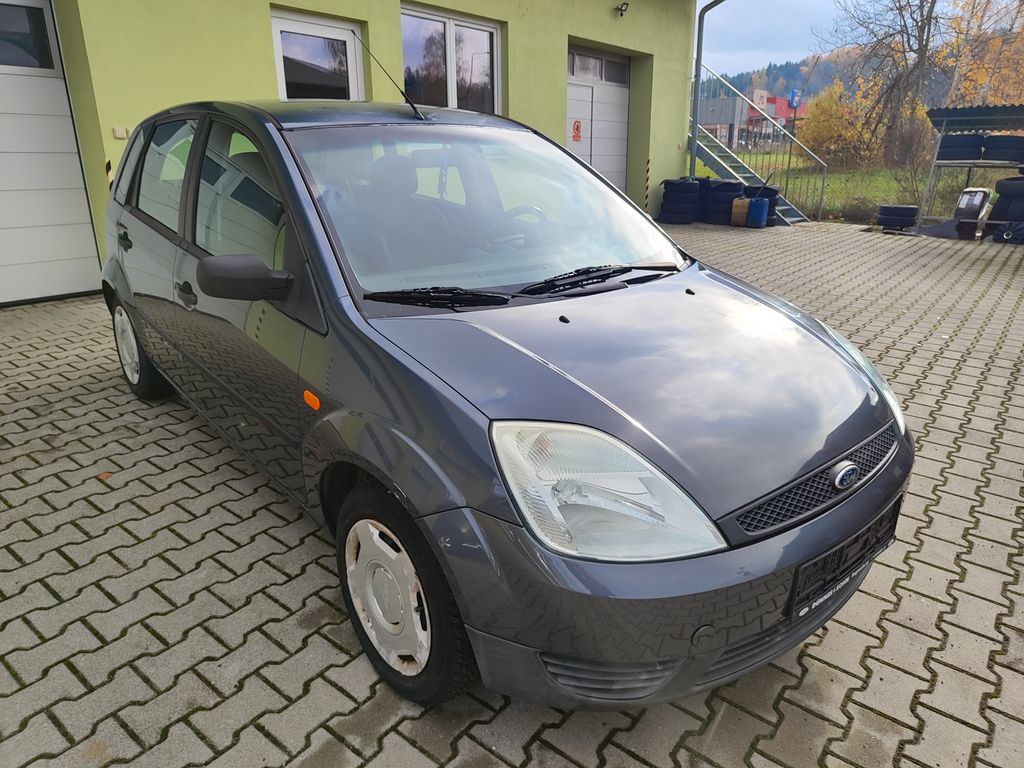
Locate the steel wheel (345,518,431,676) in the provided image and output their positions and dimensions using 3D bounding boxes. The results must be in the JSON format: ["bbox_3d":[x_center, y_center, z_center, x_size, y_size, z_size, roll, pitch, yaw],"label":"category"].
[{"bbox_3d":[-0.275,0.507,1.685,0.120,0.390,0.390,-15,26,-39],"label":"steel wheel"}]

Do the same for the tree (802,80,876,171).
[{"bbox_3d":[13.237,-10.448,27.500,3.200,3.500,3.000,8,20,23],"label":"tree"}]

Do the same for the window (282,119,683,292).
[{"bbox_3d":[-0.072,-0.611,2.289,1.340,0.090,0.900,-15,57,-39],"label":"window"}]

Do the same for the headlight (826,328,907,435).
[{"bbox_3d":[1.067,-0.026,2.071,0.360,0.240,0.410,-15,26,-39],"label":"headlight"}]

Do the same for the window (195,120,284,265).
[{"bbox_3d":[-0.838,-0.598,2.142,0.050,0.420,0.800,2,15,-44],"label":"window"}]

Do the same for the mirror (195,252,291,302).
[{"bbox_3d":[-0.703,-0.284,1.787,0.210,0.140,0.150,-15,26,-39],"label":"mirror"}]

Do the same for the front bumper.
[{"bbox_3d":[0.608,0.352,1.778,1.660,0.520,0.610,-15,26,-39],"label":"front bumper"}]

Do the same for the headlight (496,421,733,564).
[{"bbox_3d":[0.154,0.217,1.314,0.360,0.240,0.410,-15,26,-39],"label":"headlight"}]

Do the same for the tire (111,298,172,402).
[{"bbox_3d":[-1.872,-0.204,3.453,0.185,0.580,0.580,-15,26,-39],"label":"tire"}]

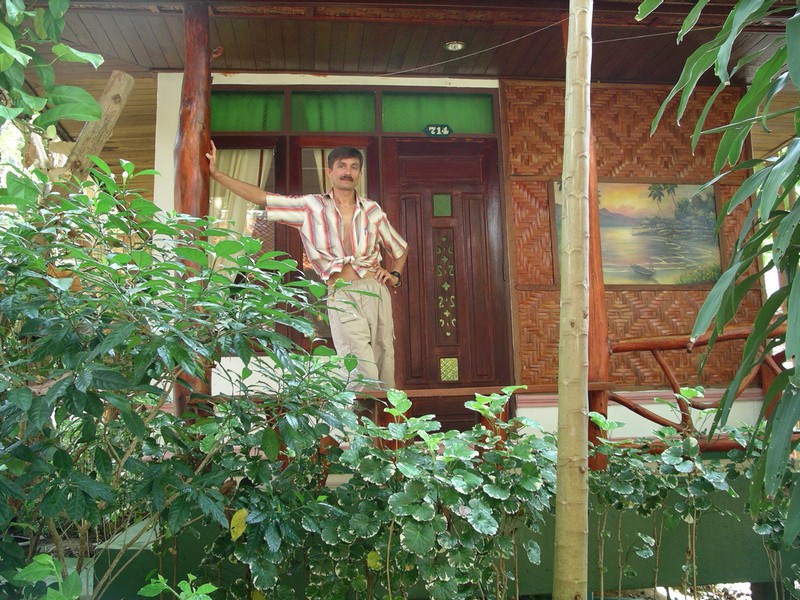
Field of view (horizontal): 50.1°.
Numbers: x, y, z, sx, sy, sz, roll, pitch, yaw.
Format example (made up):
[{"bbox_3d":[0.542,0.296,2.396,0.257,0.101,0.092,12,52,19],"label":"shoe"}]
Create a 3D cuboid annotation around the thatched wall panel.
[{"bbox_3d":[1.615,-0.471,5.921,1.792,2.162,0.090,-1,-8,-6],"label":"thatched wall panel"}]

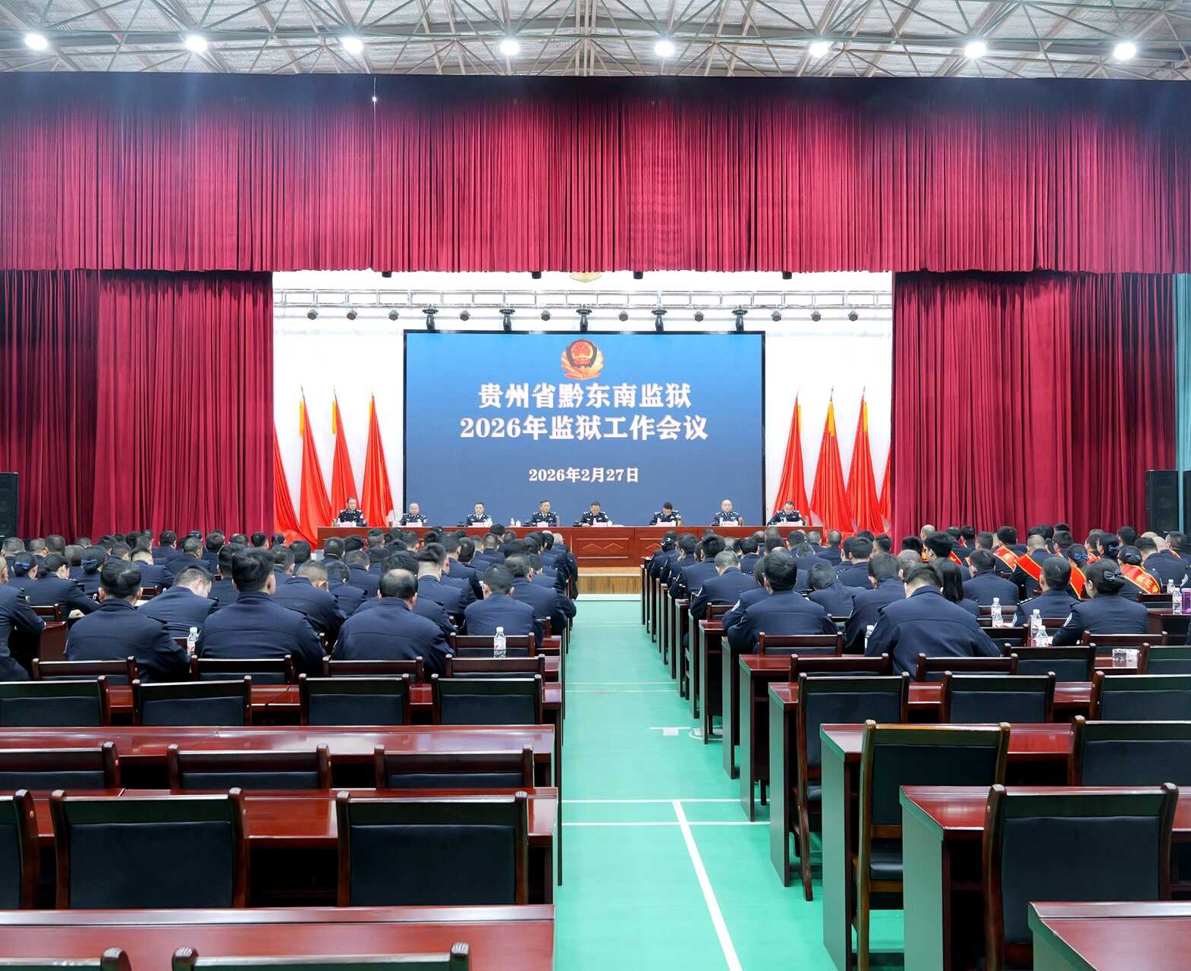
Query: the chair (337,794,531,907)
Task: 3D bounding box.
[{"bbox_3d":[-0.381,1.149,2.873,0.445,0.900,0.570,0,-1,-1],"label":"chair"}]

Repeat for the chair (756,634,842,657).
[{"bbox_3d":[1.086,1.259,6.285,0.460,0.920,0.560,0,-1,-1],"label":"chair"}]

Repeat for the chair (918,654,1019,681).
[{"bbox_3d":[1.704,1.244,5.441,0.460,0.920,0.560,0,-1,-1],"label":"chair"}]

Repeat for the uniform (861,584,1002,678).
[{"bbox_3d":[1.651,0.867,5.616,0.640,0.750,0.520,0,-1,-1],"label":"uniform"}]

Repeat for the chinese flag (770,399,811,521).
[{"bbox_3d":[4.124,-0.251,23.800,0.861,3.372,0.500,0,-1,-1],"label":"chinese flag"}]

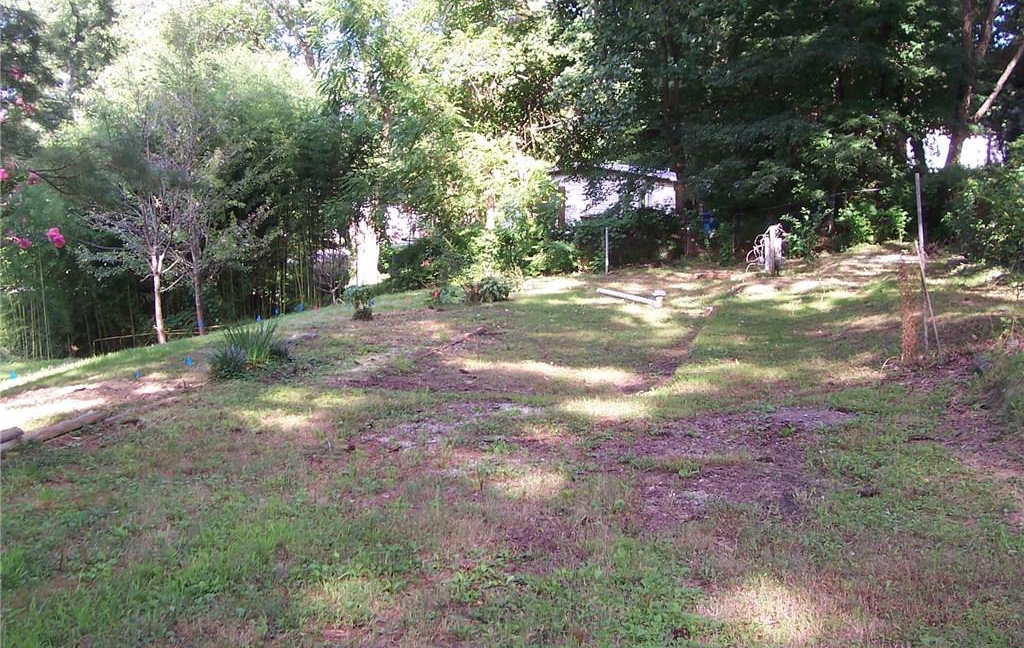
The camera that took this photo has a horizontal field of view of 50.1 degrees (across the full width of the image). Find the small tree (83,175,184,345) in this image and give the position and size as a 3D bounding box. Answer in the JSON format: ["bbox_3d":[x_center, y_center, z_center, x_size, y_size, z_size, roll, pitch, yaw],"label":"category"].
[{"bbox_3d":[-5.243,-0.861,15.200,1.420,2.280,1.350,0,5,0],"label":"small tree"}]

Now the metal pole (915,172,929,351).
[{"bbox_3d":[4.350,-0.656,11.610,0.048,1.894,0.048,-5,5,0],"label":"metal pole"}]

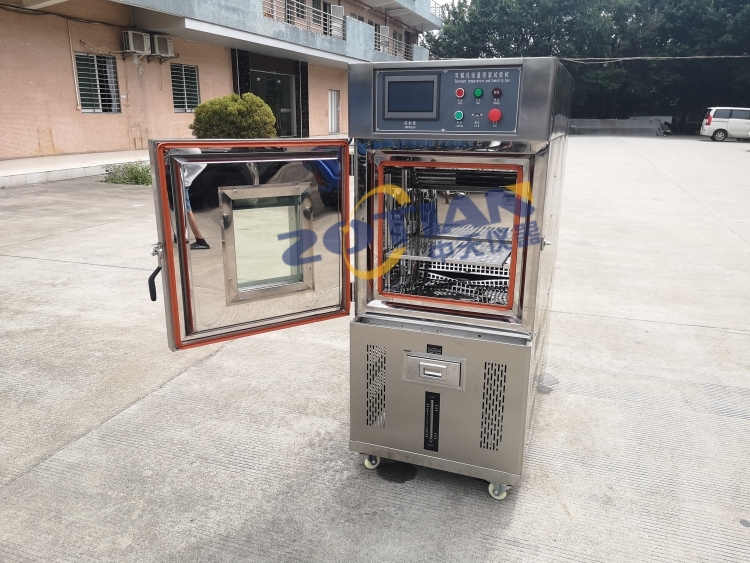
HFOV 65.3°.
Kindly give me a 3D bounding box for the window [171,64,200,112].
[{"bbox_3d":[-6.416,-6.540,19.906,0.100,1.550,1.490,6,17,18],"label":"window"}]

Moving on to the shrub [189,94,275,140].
[{"bbox_3d":[-3.525,-3.800,14.697,2.050,1.750,2.050,6,17,18],"label":"shrub"}]

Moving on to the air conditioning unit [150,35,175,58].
[{"bbox_3d":[-6.591,-7.267,18.117,0.280,0.545,0.780,6,17,18],"label":"air conditioning unit"}]

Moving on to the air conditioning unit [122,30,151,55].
[{"bbox_3d":[-6.948,-6.971,17.142,0.280,0.545,0.790,6,17,18],"label":"air conditioning unit"}]

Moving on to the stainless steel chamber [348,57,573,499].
[{"bbox_3d":[0.402,-0.075,2.490,0.650,1.534,1.073,6,17,20],"label":"stainless steel chamber"}]

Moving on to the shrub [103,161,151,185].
[{"bbox_3d":[-4.486,-2.165,11.547,1.450,0.400,1.100,6,17,18],"label":"shrub"}]

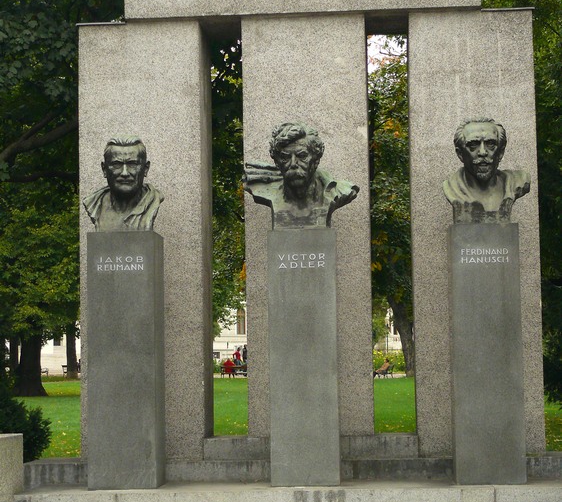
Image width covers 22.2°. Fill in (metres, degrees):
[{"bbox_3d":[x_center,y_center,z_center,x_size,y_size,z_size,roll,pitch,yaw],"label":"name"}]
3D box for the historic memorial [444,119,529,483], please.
[{"bbox_3d":[1.725,0.398,11.793,0.717,2.994,0.491,-1,-4,4],"label":"historic memorial"}]

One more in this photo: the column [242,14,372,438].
[{"bbox_3d":[0.253,-0.201,12.724,1.071,3.656,0.781,-1,-4,4],"label":"column"}]

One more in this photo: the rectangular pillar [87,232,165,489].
[{"bbox_3d":[-1.290,0.913,11.960,0.561,2.096,0.459,-1,-4,4],"label":"rectangular pillar"}]

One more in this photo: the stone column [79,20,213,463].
[{"bbox_3d":[-1.191,-0.079,12.813,1.064,3.834,0.781,-1,-4,4],"label":"stone column"}]

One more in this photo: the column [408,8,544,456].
[{"bbox_3d":[1.696,-0.144,12.621,1.068,3.834,0.781,-1,-4,4],"label":"column"}]

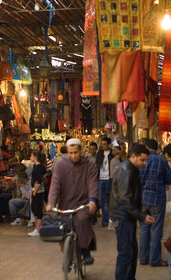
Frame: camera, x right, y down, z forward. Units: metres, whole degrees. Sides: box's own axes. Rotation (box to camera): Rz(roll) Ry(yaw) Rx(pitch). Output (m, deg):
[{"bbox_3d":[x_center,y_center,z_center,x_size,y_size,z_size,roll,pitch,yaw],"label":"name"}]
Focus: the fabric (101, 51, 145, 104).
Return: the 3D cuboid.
[{"bbox_3d":[0.438,-0.741,7.200,0.540,0.640,0.100,0,0,11],"label":"fabric"}]

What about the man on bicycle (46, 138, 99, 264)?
[{"bbox_3d":[-0.149,0.703,6.950,0.630,1.460,0.800,0,0,7],"label":"man on bicycle"}]

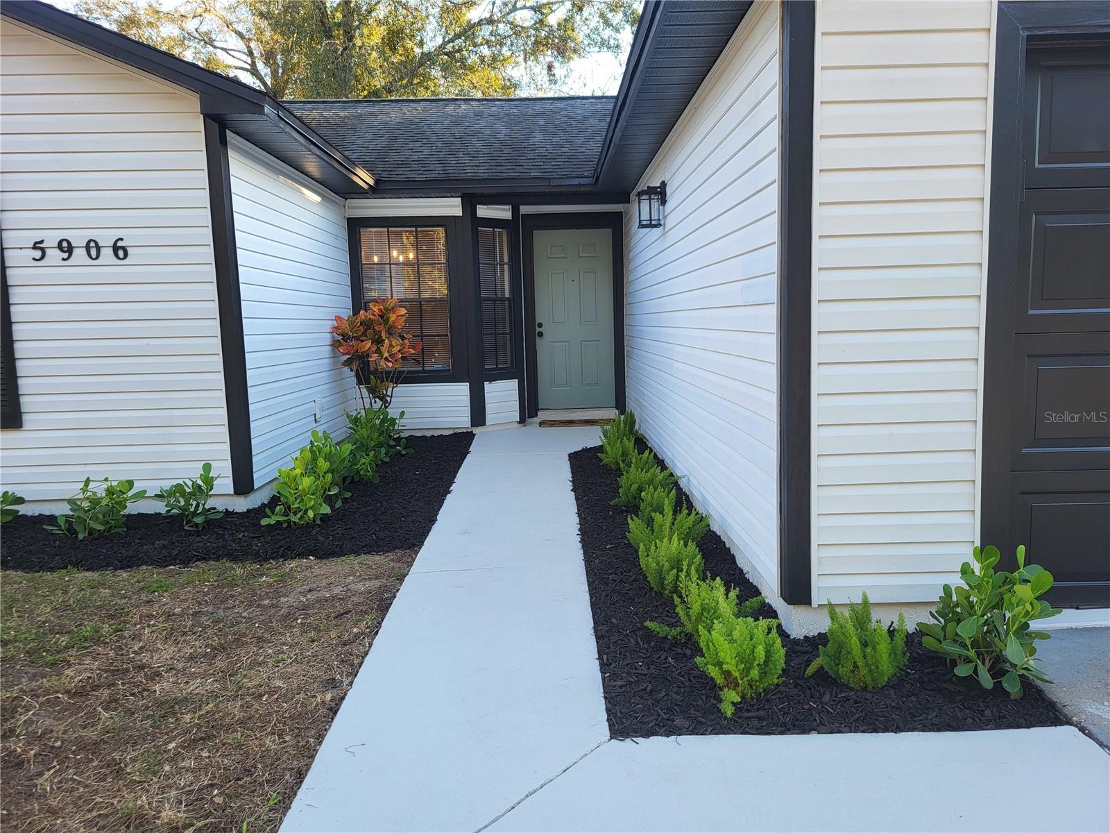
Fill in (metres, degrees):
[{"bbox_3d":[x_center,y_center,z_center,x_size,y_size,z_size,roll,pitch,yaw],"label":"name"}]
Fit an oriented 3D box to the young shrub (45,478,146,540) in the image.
[{"bbox_3d":[-2.780,0.538,5.044,0.606,0.340,0.460,-2,7,0],"label":"young shrub"}]

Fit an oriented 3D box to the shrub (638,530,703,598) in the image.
[{"bbox_3d":[0.542,0.667,3.904,0.309,0.273,0.310,-1,6,0],"label":"shrub"}]

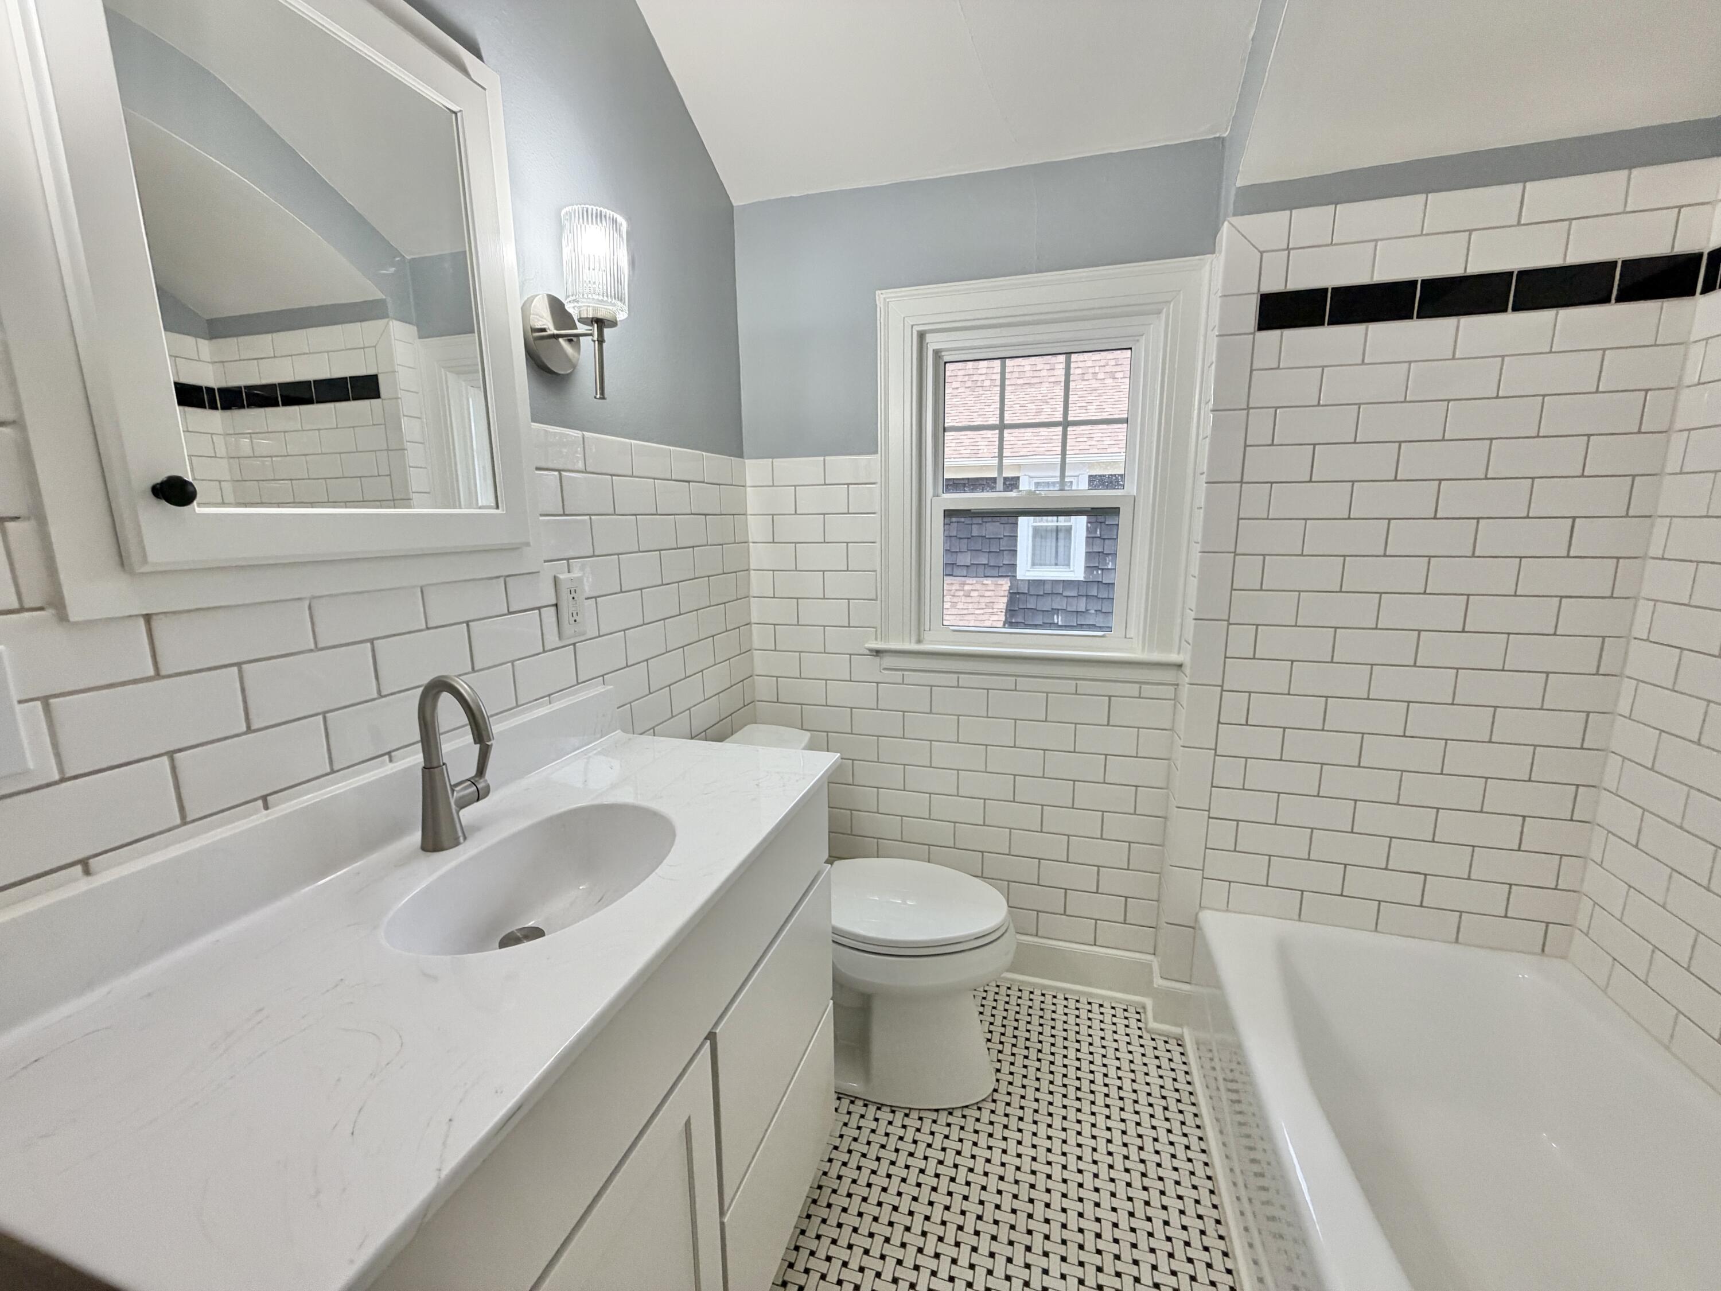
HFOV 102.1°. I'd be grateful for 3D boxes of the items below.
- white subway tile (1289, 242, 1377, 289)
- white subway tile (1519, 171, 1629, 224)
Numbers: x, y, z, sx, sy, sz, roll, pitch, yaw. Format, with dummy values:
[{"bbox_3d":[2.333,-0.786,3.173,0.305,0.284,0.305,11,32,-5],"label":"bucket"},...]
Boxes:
[{"bbox_3d":[0.966,-0.779,1.431,0.153,0.074,0.009,2,11,16],"label":"white subway tile"},{"bbox_3d":[1.341,-0.840,1.310,0.155,0.068,0.009,2,11,16],"label":"white subway tile"}]

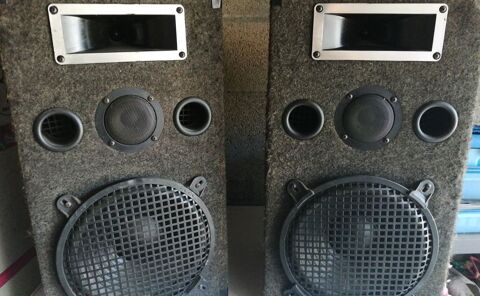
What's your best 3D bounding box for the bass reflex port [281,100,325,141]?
[{"bbox_3d":[0.103,-0.053,0.598,0.066,0.066,0.060,2,17,7],"label":"bass reflex port"}]

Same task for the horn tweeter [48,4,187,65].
[{"bbox_3d":[-0.181,-0.174,0.552,0.189,0.080,0.050,-7,17,-20],"label":"horn tweeter"}]

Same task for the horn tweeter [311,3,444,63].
[{"bbox_3d":[0.206,-0.178,0.558,0.189,0.080,0.050,1,16,6],"label":"horn tweeter"}]

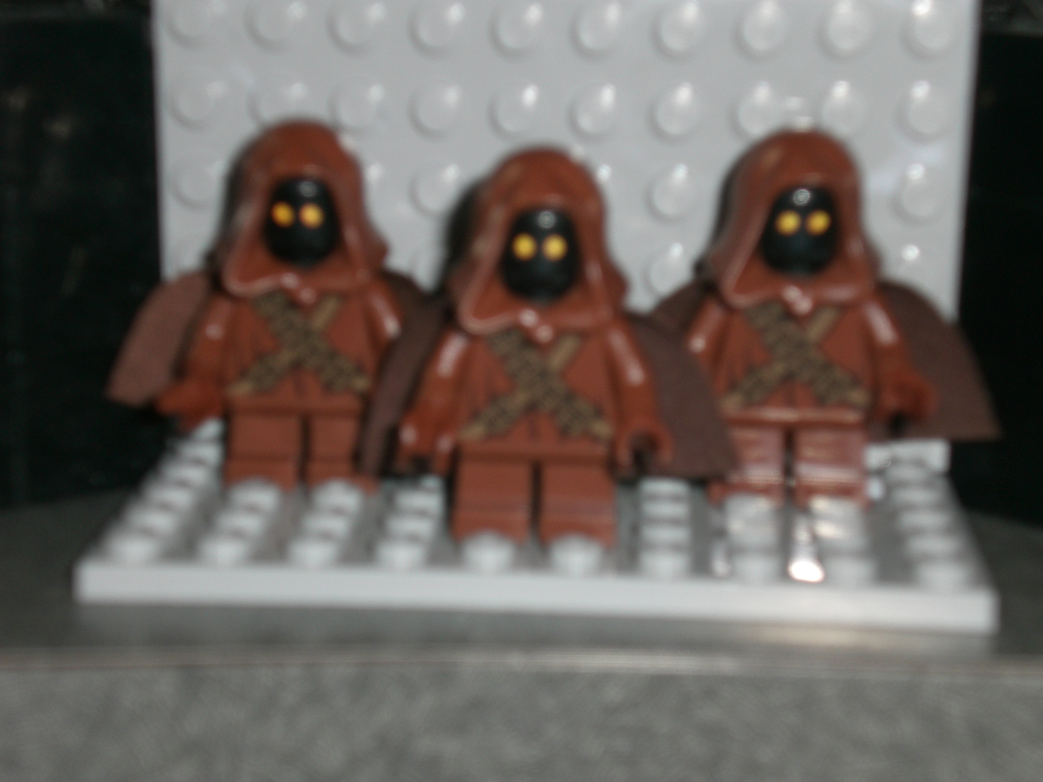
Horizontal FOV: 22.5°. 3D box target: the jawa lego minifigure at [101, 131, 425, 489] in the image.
[{"bbox_3d":[-0.023,-0.009,0.256,0.035,0.036,0.017,1,13,3],"label":"jawa lego minifigure"}]

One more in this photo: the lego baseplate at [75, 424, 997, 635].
[{"bbox_3d":[0.002,0.012,0.253,0.080,0.005,0.048,1,13,3],"label":"lego baseplate"}]

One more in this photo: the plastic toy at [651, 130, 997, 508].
[{"bbox_3d":[0.028,-0.008,0.254,0.036,0.036,0.017,1,13,3],"label":"plastic toy"}]

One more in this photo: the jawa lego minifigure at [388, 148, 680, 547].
[{"bbox_3d":[0.002,-0.005,0.240,0.030,0.036,0.017,1,13,3],"label":"jawa lego minifigure"}]

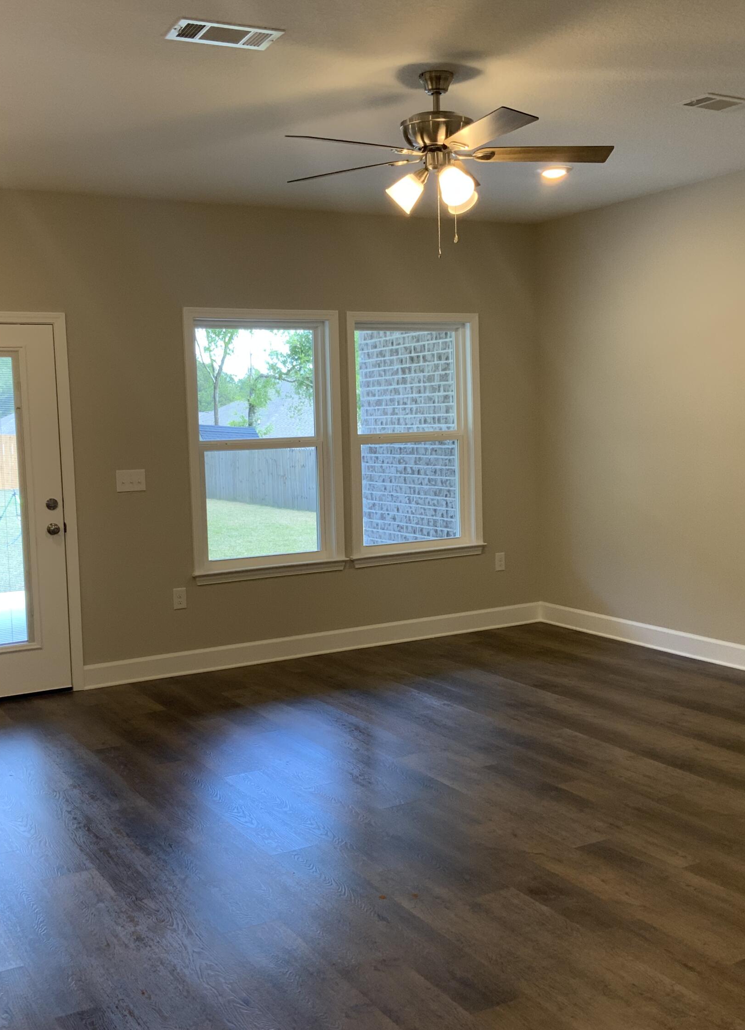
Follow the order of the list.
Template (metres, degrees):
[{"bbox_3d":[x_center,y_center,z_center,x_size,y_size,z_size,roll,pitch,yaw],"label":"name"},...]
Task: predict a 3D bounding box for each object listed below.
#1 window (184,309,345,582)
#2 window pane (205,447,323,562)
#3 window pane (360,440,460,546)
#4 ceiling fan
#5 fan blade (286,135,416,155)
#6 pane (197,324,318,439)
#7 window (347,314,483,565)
[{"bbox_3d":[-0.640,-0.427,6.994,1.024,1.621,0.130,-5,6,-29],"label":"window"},{"bbox_3d":[-0.665,-0.076,7.070,0.743,0.661,0.030,-5,6,-29],"label":"window pane"},{"bbox_3d":[0.263,-0.151,7.585,0.749,0.660,0.030,-5,6,-29],"label":"window pane"},{"bbox_3d":[0.244,-1.329,4.270,1.286,0.590,1.286,-5,6,-29],"label":"ceiling fan"},{"bbox_3d":[-0.058,-1.294,4.042,0.507,0.030,0.139,-6,19,-39],"label":"fan blade"},{"bbox_3d":[-0.702,-0.793,7.024,0.768,0.665,0.030,-5,6,-29],"label":"pane"},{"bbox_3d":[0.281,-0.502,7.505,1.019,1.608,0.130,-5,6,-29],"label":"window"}]

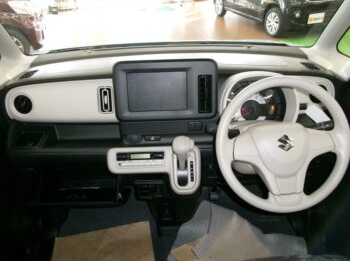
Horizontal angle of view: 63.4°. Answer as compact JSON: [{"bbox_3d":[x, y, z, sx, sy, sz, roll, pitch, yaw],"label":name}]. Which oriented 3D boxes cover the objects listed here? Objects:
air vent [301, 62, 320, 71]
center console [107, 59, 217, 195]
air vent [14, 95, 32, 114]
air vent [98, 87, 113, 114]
[{"bbox_3d":[0.493,-0.233,1.030,0.070,0.025,0.060,-2,29,2],"label":"air vent"},{"bbox_3d":[-0.040,-0.003,0.983,0.355,0.430,0.190,-2,29,2],"label":"center console"},{"bbox_3d":[-0.561,-0.096,1.050,0.065,0.067,0.030,1,21,6],"label":"air vent"},{"bbox_3d":[-0.249,-0.107,1.015,0.050,0.094,0.030,-2,21,2],"label":"air vent"}]

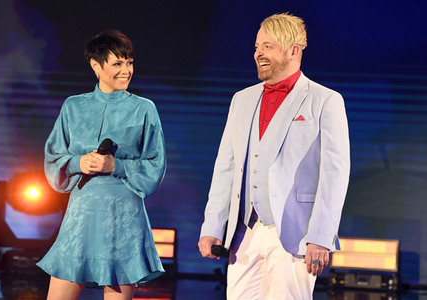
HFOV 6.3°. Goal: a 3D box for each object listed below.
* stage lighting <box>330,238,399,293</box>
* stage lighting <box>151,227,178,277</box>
[{"bbox_3d":[0.924,0.696,23.600,0.420,0.310,0.240,3,3,0],"label":"stage lighting"},{"bbox_3d":[-0.429,0.632,23.800,0.420,0.310,0.240,3,3,0],"label":"stage lighting"}]

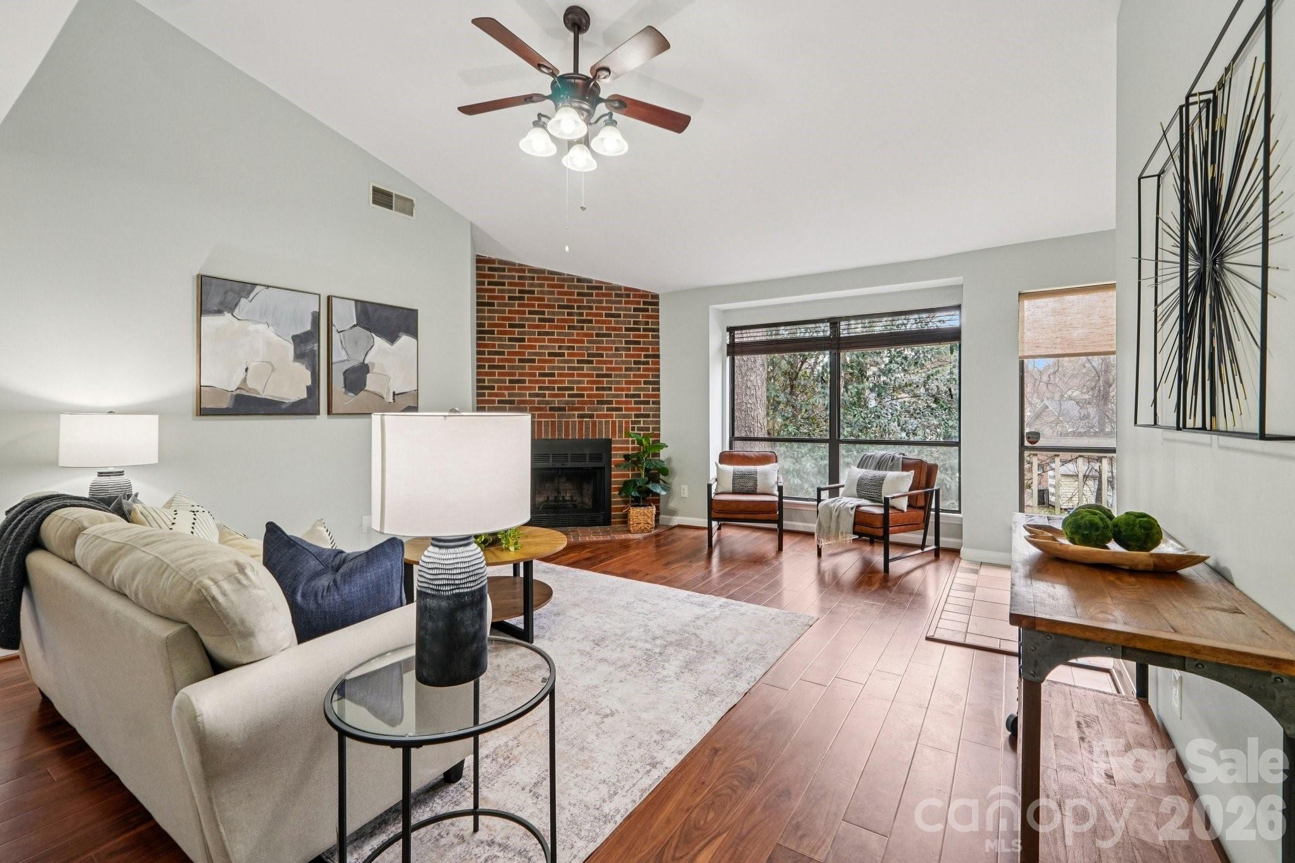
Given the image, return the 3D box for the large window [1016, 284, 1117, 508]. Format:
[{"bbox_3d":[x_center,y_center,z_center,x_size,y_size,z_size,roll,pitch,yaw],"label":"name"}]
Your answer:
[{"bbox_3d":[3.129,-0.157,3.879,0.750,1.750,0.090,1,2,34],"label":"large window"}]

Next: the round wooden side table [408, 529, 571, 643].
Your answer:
[{"bbox_3d":[-0.903,0.852,3.023,0.910,0.455,0.910,0,2,0],"label":"round wooden side table"}]

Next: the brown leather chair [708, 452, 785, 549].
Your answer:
[{"bbox_3d":[0.923,0.615,5.066,0.655,0.818,0.770,0,2,11],"label":"brown leather chair"}]

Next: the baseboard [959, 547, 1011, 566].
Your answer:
[{"bbox_3d":[2.712,1.000,4.304,0.346,0.094,0.018,1,2,31],"label":"baseboard"}]

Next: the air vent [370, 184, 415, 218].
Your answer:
[{"bbox_3d":[-1.946,-1.764,4.144,0.030,0.158,0.355,1,2,34],"label":"air vent"}]

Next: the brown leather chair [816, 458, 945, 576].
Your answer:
[{"bbox_3d":[1.906,0.626,4.442,0.810,0.800,0.610,-2,2,-37],"label":"brown leather chair"}]

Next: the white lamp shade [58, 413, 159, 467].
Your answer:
[{"bbox_3d":[-2.816,0.043,2.837,0.367,0.261,0.367,0,2,0],"label":"white lamp shade"}]

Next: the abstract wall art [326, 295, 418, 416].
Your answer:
[{"bbox_3d":[-2.357,-0.624,4.691,0.050,0.963,0.752,1,2,35],"label":"abstract wall art"}]

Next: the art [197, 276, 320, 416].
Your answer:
[{"bbox_3d":[-2.846,-0.599,4.004,0.050,0.961,0.757,1,2,35],"label":"art"}]

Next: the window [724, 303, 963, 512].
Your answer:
[{"bbox_3d":[1.810,-0.204,5.247,2.187,1.789,0.090,1,2,31],"label":"window"}]

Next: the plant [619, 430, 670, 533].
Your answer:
[{"bbox_3d":[-0.029,0.491,5.407,0.520,1.000,0.490,0,2,-11],"label":"plant"}]

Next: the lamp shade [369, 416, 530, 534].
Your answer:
[{"bbox_3d":[-0.475,0.091,1.335,0.367,0.264,0.367,0,2,0],"label":"lamp shade"}]

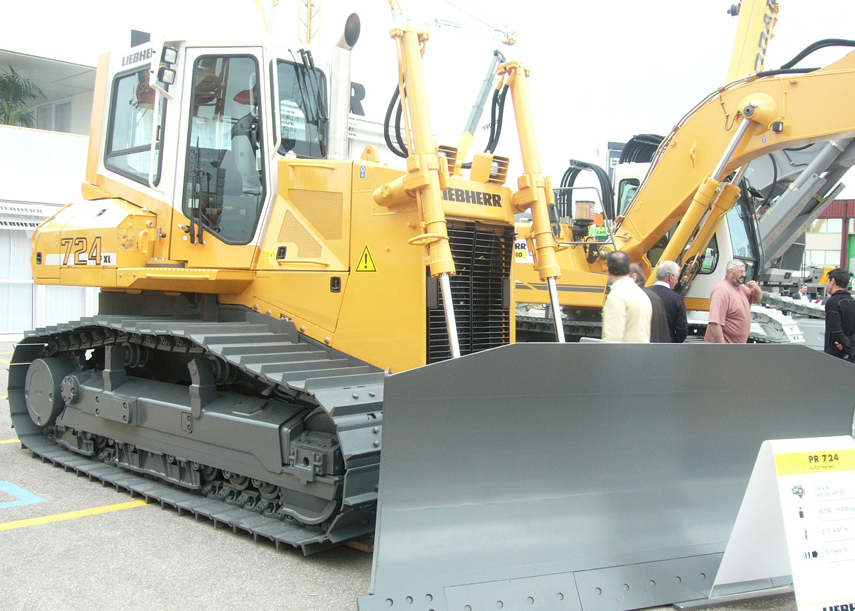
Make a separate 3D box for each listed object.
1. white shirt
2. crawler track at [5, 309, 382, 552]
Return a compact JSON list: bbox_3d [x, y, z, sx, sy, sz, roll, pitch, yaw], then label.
[{"bbox_3d":[1.650,0.102,7.150,0.470,0.680,0.300,0,2,-34],"label":"white shirt"},{"bbox_3d":[-1.662,0.665,5.772,4.080,1.150,0.610,3,2,43],"label":"crawler track"}]

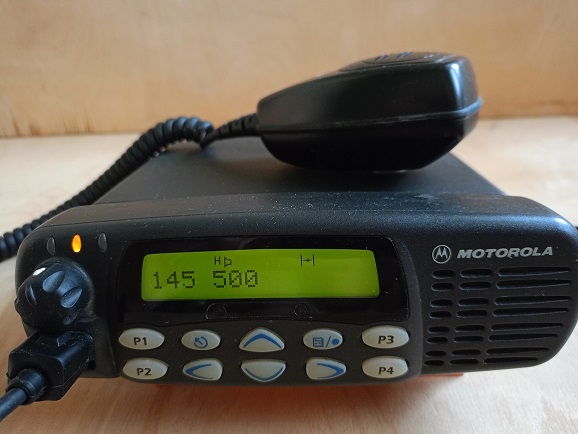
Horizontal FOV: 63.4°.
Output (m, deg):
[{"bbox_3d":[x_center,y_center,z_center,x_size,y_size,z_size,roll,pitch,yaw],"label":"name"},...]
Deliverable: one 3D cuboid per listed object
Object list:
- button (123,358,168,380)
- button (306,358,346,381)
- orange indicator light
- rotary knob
[{"bbox_3d":[-0.048,0.051,0.157,0.015,0.008,0.003,-1,21,2],"label":"button"},{"bbox_3d":[0.012,0.050,0.154,0.013,0.008,0.003,-1,21,2],"label":"button"},{"bbox_3d":[-0.067,0.008,0.148,0.003,0.006,0.002,-1,-5,2],"label":"orange indicator light"},{"bbox_3d":[-0.072,0.024,0.141,0.019,0.019,0.013,-1,20,2],"label":"rotary knob"}]

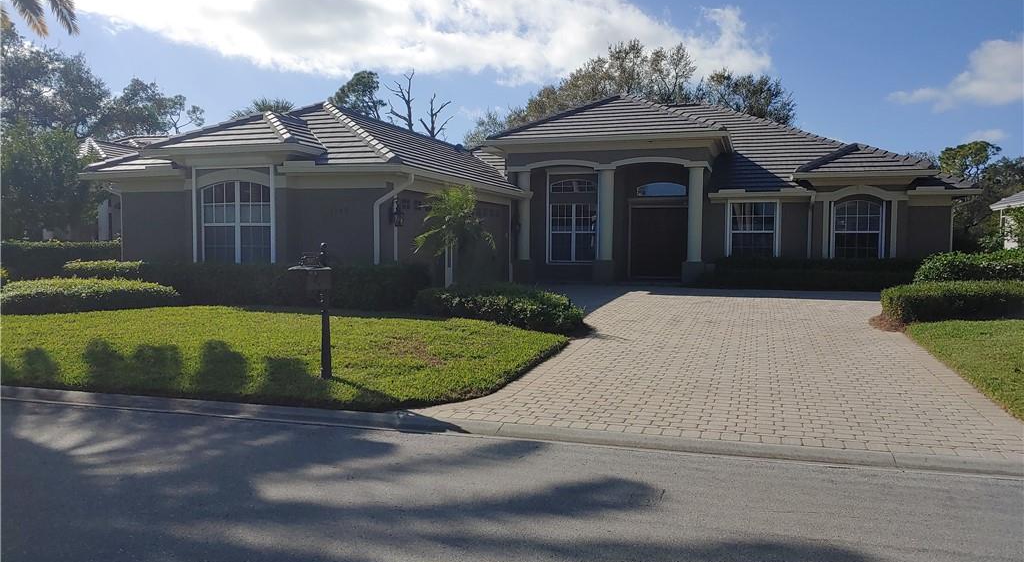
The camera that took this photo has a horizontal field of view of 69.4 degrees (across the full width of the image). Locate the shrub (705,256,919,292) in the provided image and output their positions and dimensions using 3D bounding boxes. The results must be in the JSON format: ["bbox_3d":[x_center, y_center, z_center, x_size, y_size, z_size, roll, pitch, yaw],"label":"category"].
[{"bbox_3d":[8.496,-0.197,21.229,5.700,0.940,1.350,1,3,18],"label":"shrub"}]

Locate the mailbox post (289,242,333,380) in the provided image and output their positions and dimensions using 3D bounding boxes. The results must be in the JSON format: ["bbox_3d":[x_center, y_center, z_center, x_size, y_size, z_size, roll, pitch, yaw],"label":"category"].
[{"bbox_3d":[-2.110,0.327,7.857,0.250,1.510,0.510,1,3,16],"label":"mailbox post"}]

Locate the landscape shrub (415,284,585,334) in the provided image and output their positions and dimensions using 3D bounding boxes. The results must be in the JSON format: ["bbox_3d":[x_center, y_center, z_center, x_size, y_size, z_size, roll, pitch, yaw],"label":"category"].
[{"bbox_3d":[-0.188,0.426,13.987,3.400,0.600,1.900,3,4,38],"label":"landscape shrub"}]

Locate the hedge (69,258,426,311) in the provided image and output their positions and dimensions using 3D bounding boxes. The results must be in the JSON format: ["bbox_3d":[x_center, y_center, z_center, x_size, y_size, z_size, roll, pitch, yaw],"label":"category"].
[{"bbox_3d":[-5.986,0.066,15.864,8.900,0.930,1.050,1,3,18],"label":"hedge"}]

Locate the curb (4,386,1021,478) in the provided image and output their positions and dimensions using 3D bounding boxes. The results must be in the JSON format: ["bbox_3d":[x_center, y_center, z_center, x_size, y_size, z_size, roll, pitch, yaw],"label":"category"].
[{"bbox_3d":[-0.890,1.247,6.393,9.380,0.120,0.320,1,3,15],"label":"curb"}]

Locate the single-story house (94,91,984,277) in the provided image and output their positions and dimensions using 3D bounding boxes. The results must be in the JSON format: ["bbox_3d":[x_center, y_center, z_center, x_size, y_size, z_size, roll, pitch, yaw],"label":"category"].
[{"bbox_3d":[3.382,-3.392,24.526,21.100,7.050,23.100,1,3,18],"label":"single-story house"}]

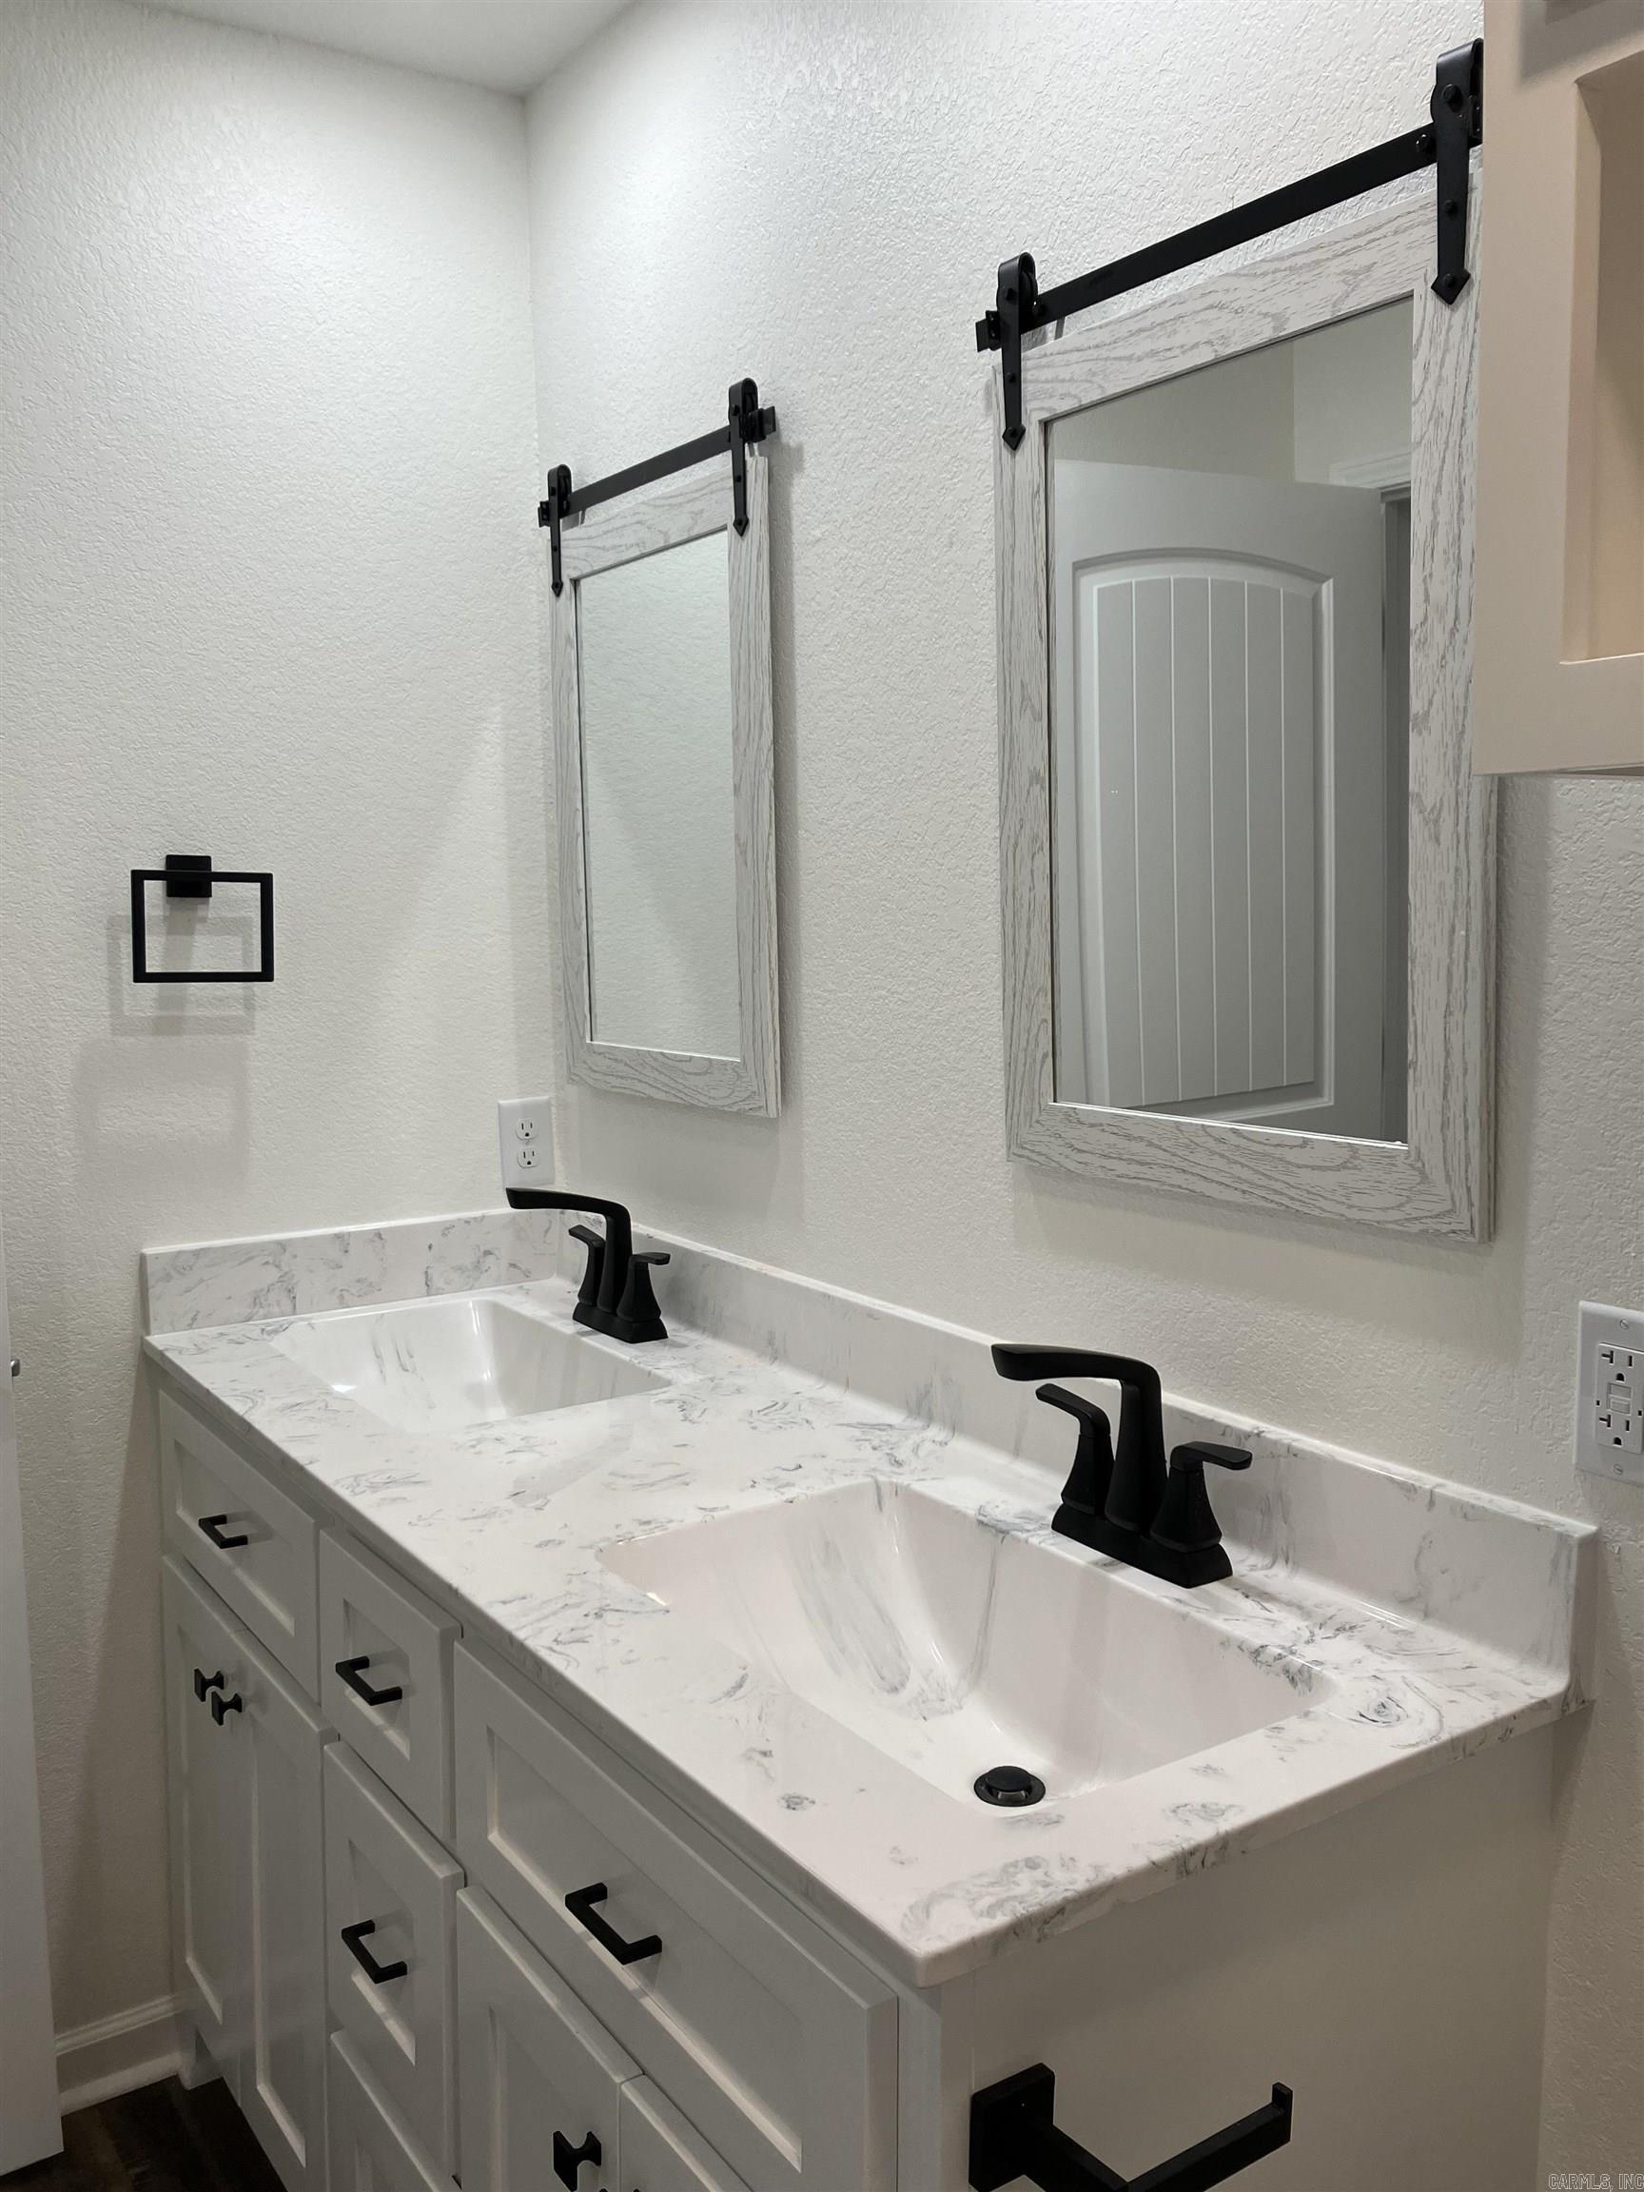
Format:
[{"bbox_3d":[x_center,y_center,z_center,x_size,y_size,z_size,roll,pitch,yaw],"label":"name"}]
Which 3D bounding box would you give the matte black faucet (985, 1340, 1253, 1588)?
[{"bbox_3d":[0.200,0.271,1.361,0.164,0.184,0.228,-5,8,-34],"label":"matte black faucet"}]

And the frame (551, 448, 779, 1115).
[{"bbox_3d":[-0.194,-0.342,2.098,0.025,0.692,0.490,-6,8,-34],"label":"frame"}]

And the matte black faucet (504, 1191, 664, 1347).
[{"bbox_3d":[-0.292,0.195,2.099,0.160,0.184,0.225,-5,8,-34],"label":"matte black faucet"}]

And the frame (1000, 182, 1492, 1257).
[{"bbox_3d":[0.303,-0.263,1.364,0.025,0.692,0.490,-6,8,-34],"label":"frame"}]

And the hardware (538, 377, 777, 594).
[{"bbox_3d":[-0.203,-0.690,2.058,0.045,0.163,0.565,-5,8,-34],"label":"hardware"}]

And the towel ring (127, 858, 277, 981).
[{"bbox_3d":[-0.736,-0.209,2.096,0.161,0.150,0.070,-5,8,-34],"label":"towel ring"}]

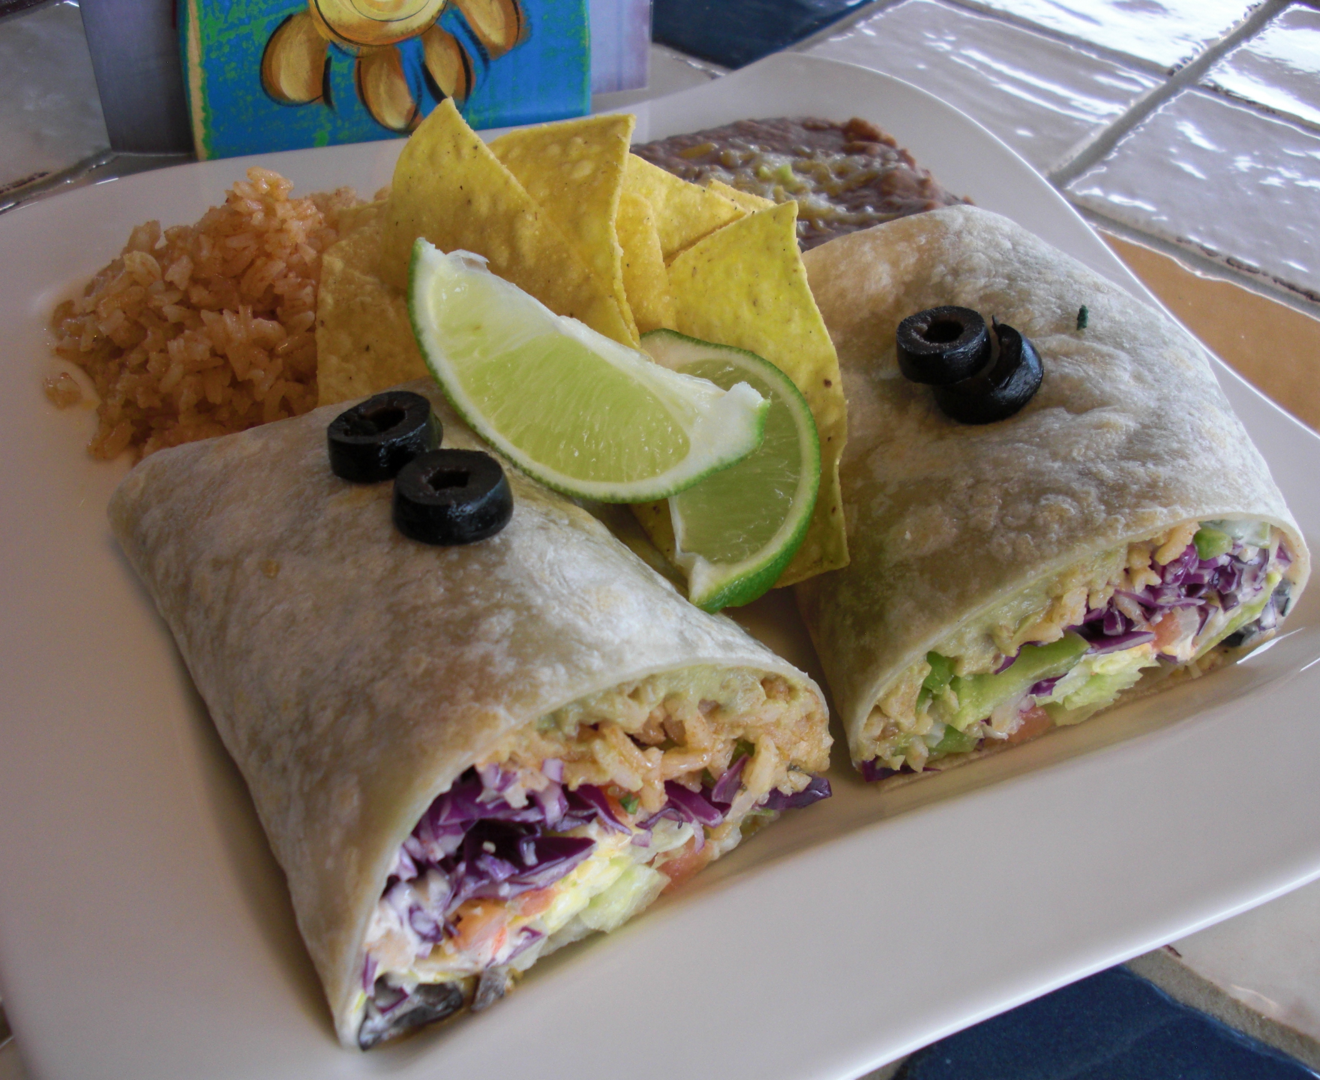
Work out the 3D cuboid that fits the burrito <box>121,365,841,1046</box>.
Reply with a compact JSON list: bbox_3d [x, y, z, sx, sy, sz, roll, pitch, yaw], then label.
[{"bbox_3d":[-0.038,0.008,0.257,0.088,0.056,0.114,-21,48,-26],"label":"burrito"}]

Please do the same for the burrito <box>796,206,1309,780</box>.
[{"bbox_3d":[0.065,-0.027,0.309,0.103,0.049,0.129,-9,44,-15],"label":"burrito"}]

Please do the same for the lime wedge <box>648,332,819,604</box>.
[{"bbox_3d":[0.015,-0.008,0.272,0.027,0.020,0.062,-9,53,0],"label":"lime wedge"}]

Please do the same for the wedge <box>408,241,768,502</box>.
[{"bbox_3d":[-0.015,-0.025,0.249,0.064,0.026,0.022,25,25,11],"label":"wedge"}]

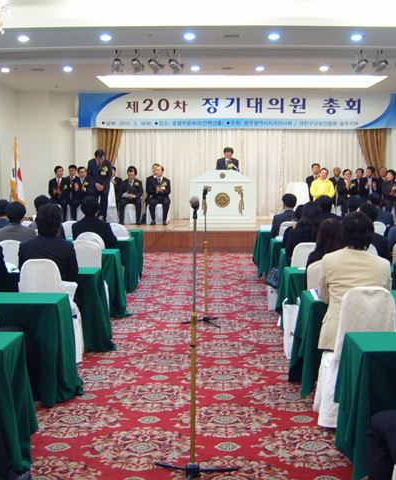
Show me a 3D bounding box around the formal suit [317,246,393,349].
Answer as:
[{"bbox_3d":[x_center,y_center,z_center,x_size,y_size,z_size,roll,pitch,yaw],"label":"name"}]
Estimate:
[{"bbox_3d":[1.056,0.395,4.724,0.510,0.720,0.400,0,6,1],"label":"formal suit"}]

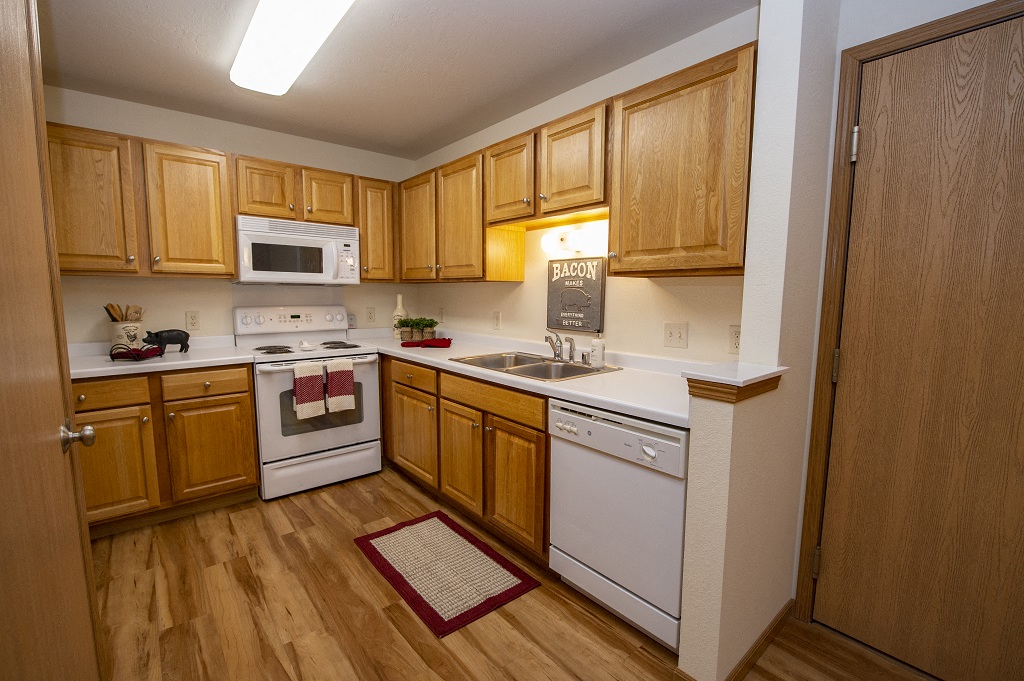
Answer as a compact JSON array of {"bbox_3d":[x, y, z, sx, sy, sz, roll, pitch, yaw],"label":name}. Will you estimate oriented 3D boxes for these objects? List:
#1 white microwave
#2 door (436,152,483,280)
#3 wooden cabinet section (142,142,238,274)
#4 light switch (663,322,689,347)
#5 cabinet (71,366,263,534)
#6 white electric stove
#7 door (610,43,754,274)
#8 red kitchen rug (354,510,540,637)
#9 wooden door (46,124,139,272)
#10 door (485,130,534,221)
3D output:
[{"bbox_3d":[-1.523,-0.602,3.207,0.763,0.407,0.390,-5,8,-40],"label":"white microwave"},{"bbox_3d":[-0.331,-0.769,2.917,0.021,0.728,0.461,-5,8,-40],"label":"door"},{"bbox_3d":[-1.918,-0.765,2.721,0.404,0.721,0.025,-5,8,-40],"label":"wooden cabinet section"},{"bbox_3d":[0.767,-0.025,2.128,0.014,0.115,0.118,-5,8,-40],"label":"light switch"},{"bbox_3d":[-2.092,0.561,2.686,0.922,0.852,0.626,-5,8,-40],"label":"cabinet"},{"bbox_3d":[-1.409,0.371,3.180,0.761,1.186,0.675,-5,8,-40],"label":"white electric stove"},{"bbox_3d":[0.624,-0.639,1.757,0.024,0.723,0.571,-5,8,-40],"label":"door"},{"bbox_3d":[-0.348,1.067,2.203,0.513,0.012,0.870,-5,8,-40],"label":"red kitchen rug"},{"bbox_3d":[-2.248,-0.724,2.395,0.400,0.718,0.024,-5,8,-40],"label":"wooden door"},{"bbox_3d":[-0.010,-0.885,2.524,0.021,0.411,0.386,-5,8,-40],"label":"door"}]

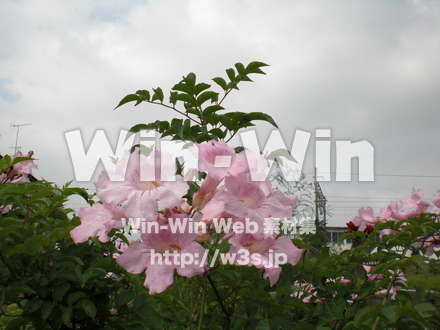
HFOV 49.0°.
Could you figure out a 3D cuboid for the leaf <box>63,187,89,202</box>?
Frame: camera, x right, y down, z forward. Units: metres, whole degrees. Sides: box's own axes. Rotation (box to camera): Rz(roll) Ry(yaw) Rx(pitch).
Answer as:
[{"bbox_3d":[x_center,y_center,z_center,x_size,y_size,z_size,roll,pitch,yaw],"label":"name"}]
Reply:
[{"bbox_3d":[-0.233,0.049,0.780,0.042,0.012,0.021,18,25,24],"label":"leaf"}]

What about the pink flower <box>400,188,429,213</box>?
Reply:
[{"bbox_3d":[0.446,0.081,1.100,0.062,0.055,0.055,-6,-21,33],"label":"pink flower"}]

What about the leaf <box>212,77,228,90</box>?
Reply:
[{"bbox_3d":[0.001,-0.084,0.500,0.019,0.010,0.010,26,5,-4],"label":"leaf"}]

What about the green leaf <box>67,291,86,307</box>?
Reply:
[{"bbox_3d":[-0.232,0.216,0.780,0.034,0.021,0.010,-25,-59,29],"label":"green leaf"}]

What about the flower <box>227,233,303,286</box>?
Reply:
[{"bbox_3d":[0.039,0.086,0.440,0.067,0.045,0.036,2,-27,-12],"label":"flower"}]

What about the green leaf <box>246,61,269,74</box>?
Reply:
[{"bbox_3d":[0.043,-0.111,0.550,0.026,0.008,0.014,-20,-34,9],"label":"green leaf"}]

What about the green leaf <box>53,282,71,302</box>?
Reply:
[{"bbox_3d":[-0.223,0.178,0.680,0.022,0.030,0.011,16,-14,5],"label":"green leaf"}]

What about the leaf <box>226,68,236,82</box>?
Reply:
[{"bbox_3d":[0.012,-0.093,0.500,0.009,0.015,0.007,-15,-8,-2],"label":"leaf"}]

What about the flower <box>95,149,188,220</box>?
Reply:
[{"bbox_3d":[-0.065,0.018,0.420,0.080,0.054,0.042,-1,-27,6],"label":"flower"}]

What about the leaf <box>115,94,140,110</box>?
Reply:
[{"bbox_3d":[-0.083,-0.056,0.430,0.026,0.005,0.012,-24,28,-18],"label":"leaf"}]

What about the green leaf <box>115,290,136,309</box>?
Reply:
[{"bbox_3d":[-0.153,0.217,0.780,0.023,0.036,0.007,25,-35,37],"label":"green leaf"}]

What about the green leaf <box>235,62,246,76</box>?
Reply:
[{"bbox_3d":[0.023,-0.109,0.550,0.011,0.017,0.008,-16,21,27],"label":"green leaf"}]

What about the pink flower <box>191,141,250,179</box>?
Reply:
[{"bbox_3d":[-0.002,-0.004,0.460,0.055,0.036,0.035,2,-31,-16],"label":"pink flower"}]

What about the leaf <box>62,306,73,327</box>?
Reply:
[{"bbox_3d":[-0.227,0.226,0.720,0.014,0.029,0.008,-1,-22,19],"label":"leaf"}]

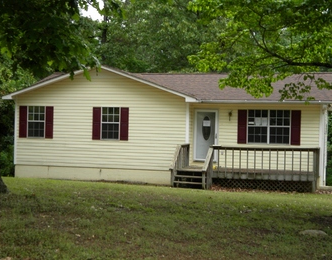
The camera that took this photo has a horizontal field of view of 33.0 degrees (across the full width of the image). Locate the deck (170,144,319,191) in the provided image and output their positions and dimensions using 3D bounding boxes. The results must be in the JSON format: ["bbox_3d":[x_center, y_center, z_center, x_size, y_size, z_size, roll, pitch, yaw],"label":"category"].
[{"bbox_3d":[2.891,1.346,19.997,4.919,1.525,3.081,1,0,14],"label":"deck"}]

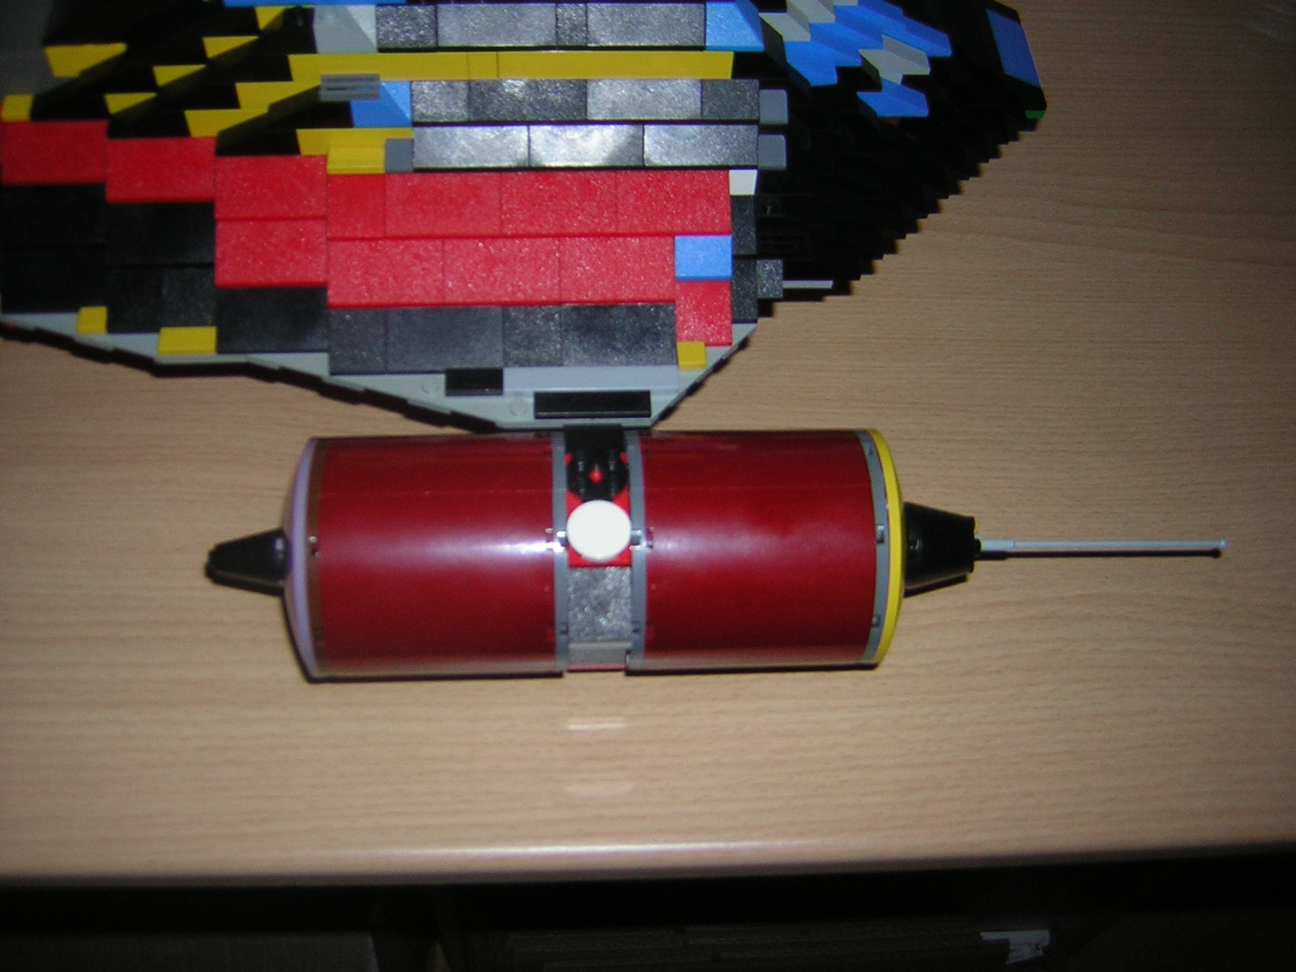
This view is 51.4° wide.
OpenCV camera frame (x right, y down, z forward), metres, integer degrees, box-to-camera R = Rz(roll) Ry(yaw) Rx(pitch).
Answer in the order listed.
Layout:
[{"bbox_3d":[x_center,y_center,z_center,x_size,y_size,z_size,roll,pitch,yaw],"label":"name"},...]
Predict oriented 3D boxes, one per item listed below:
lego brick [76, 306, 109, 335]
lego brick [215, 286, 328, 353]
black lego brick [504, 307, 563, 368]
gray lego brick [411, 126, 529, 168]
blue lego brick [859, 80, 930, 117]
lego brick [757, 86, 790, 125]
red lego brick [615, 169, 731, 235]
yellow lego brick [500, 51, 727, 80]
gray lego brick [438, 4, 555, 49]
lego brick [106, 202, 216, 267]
[{"bbox_3d":[-0.154,-0.046,0.375,0.008,0.003,0.008,-1,58,-3],"label":"lego brick"},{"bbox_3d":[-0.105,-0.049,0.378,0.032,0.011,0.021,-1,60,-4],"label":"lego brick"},{"bbox_3d":[-0.032,-0.045,0.373,0.016,0.010,0.024,-1,58,-4],"label":"black lego brick"},{"bbox_3d":[-0.049,-0.096,0.373,0.032,0.010,0.016,-1,58,-3],"label":"gray lego brick"},{"bbox_3d":[0.073,-0.118,0.407,0.024,0.010,0.008,-1,58,-3],"label":"blue lego brick"},{"bbox_3d":[0.035,-0.106,0.377,0.008,0.006,0.008,-1,58,-3],"label":"lego brick"},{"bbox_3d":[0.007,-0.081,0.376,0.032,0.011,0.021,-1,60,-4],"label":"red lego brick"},{"bbox_3d":[-0.009,-0.117,0.366,0.064,0.010,0.008,-1,58,-3],"label":"yellow lego brick"},{"bbox_3d":[-0.040,-0.124,0.357,0.032,0.010,0.016,-1,58,-4],"label":"gray lego brick"},{"bbox_3d":[-0.134,-0.073,0.376,0.032,0.010,0.024,-1,58,-4],"label":"lego brick"}]

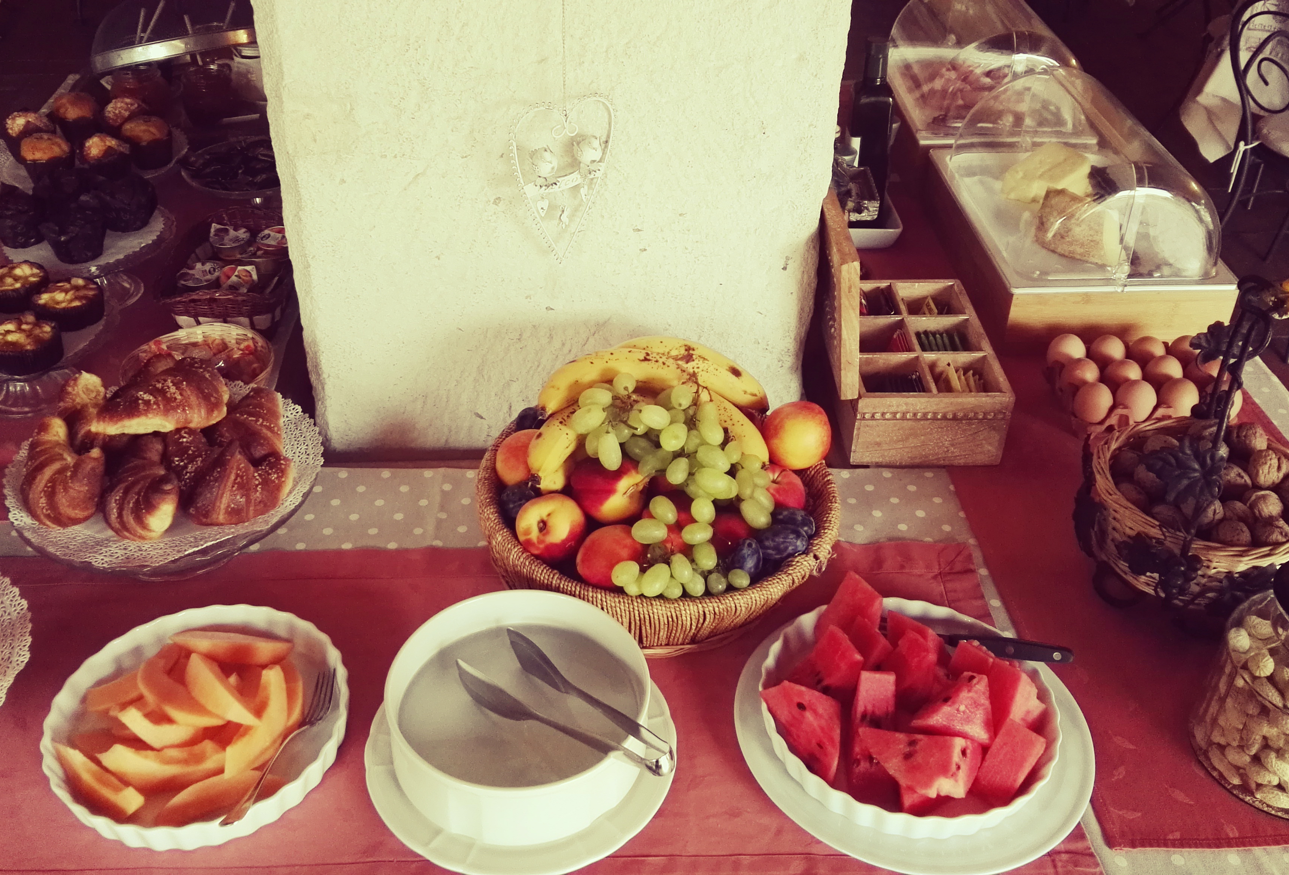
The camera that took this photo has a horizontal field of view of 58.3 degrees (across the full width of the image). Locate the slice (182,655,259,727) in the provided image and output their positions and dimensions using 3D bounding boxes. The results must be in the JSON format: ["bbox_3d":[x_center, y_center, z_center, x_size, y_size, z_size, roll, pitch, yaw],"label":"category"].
[{"bbox_3d":[-0.344,0.206,0.944,0.036,0.032,0.106,-29,44,-36],"label":"slice"}]

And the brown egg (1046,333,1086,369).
[{"bbox_3d":[0.515,-0.101,1.414,0.044,0.056,0.044,2,35,0],"label":"brown egg"}]

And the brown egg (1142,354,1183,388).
[{"bbox_3d":[0.602,-0.071,1.340,0.045,0.056,0.045,0,35,0],"label":"brown egg"}]

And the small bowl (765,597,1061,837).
[{"bbox_3d":[0.213,0.228,0.949,0.238,0.044,0.238,1,35,-1],"label":"small bowl"}]

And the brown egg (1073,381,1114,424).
[{"bbox_3d":[0.501,-0.037,1.289,0.045,0.056,0.045,0,35,0],"label":"brown egg"}]

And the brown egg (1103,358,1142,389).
[{"bbox_3d":[0.566,-0.068,1.369,0.044,0.056,0.044,2,35,0],"label":"brown egg"}]

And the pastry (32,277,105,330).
[{"bbox_3d":[-0.654,-0.151,1.316,0.070,0.036,0.070,2,35,0],"label":"pastry"}]

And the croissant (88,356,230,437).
[{"bbox_3d":[-0.463,-0.041,1.106,0.126,0.060,0.070,-20,34,-7],"label":"croissant"}]

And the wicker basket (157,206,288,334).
[{"bbox_3d":[-0.531,-0.218,1.537,0.163,0.082,0.250,-3,35,-7],"label":"wicker basket"}]

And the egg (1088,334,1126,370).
[{"bbox_3d":[0.557,-0.099,1.394,0.043,0.055,0.043,1,34,-1],"label":"egg"}]

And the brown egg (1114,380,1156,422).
[{"bbox_3d":[0.555,-0.040,1.309,0.043,0.056,0.043,1,34,-1],"label":"brown egg"}]

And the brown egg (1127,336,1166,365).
[{"bbox_3d":[0.599,-0.096,1.377,0.045,0.056,0.045,0,35,0],"label":"brown egg"}]

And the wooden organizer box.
[{"bbox_3d":[0.294,-0.146,1.325,0.201,0.240,0.273,0,35,0],"label":"wooden organizer box"}]

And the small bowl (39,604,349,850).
[{"bbox_3d":[-0.353,0.232,0.935,0.232,0.045,0.232,1,35,-1],"label":"small bowl"}]

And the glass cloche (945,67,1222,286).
[{"bbox_3d":[0.608,-0.371,1.601,0.257,0.153,0.408,0,35,-1],"label":"glass cloche"}]

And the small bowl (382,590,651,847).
[{"bbox_3d":[-0.098,0.221,0.911,0.204,0.082,0.204,1,35,-1],"label":"small bowl"}]

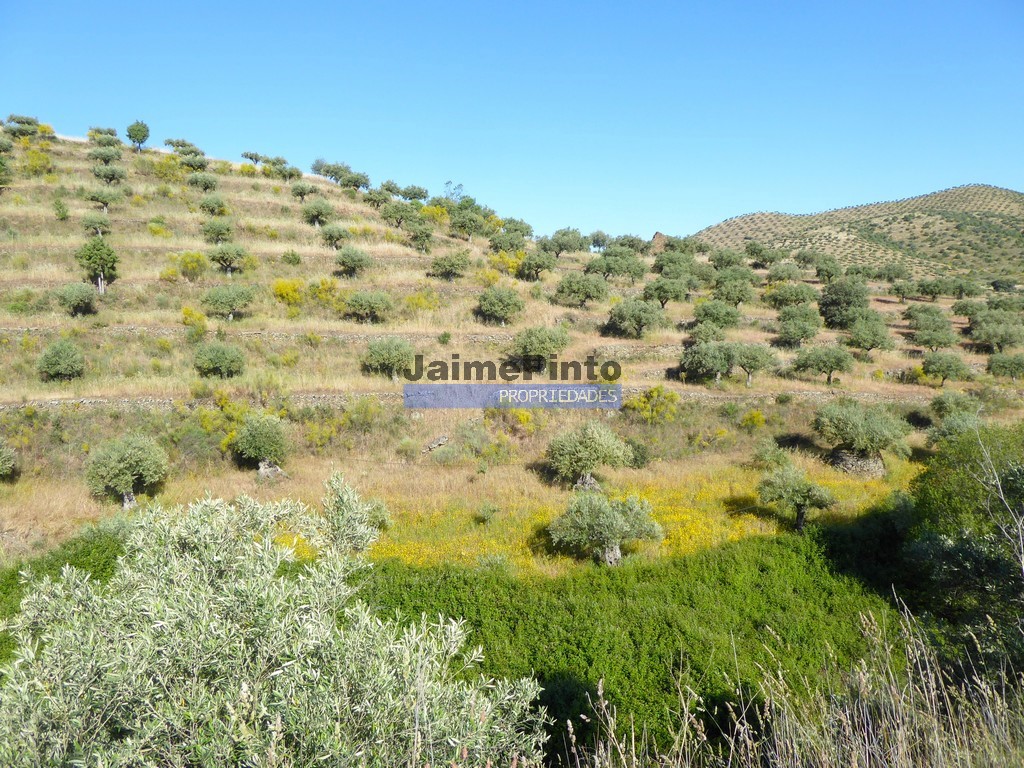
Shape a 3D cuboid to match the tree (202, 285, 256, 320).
[{"bbox_3d":[-19.621,-5.621,51.000,3.610,2.430,3.430,0,3,0],"label":"tree"}]

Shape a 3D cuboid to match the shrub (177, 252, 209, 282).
[{"bbox_3d":[-26.661,-9.893,62.000,2.360,2.600,2.240,-2,5,-23],"label":"shrub"}]

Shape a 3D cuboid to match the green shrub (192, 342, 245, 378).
[{"bbox_3d":[-21.396,-1.716,54.000,3.720,2.630,3.540,0,2,0],"label":"green shrub"}]

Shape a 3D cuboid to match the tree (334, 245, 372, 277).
[{"bbox_3d":[-13.247,-10.229,62.000,3.010,2.770,2.860,-1,5,-12],"label":"tree"}]

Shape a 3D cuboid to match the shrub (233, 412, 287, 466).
[{"bbox_3d":[-13.658,3.110,40.000,2.860,3.140,2.720,0,1,0],"label":"shrub"}]

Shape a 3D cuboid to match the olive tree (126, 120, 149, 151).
[{"bbox_3d":[-49.629,-32.799,98.000,2.860,4.240,2.710,0,1,0],"label":"olive tree"}]

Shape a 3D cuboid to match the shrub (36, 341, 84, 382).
[{"bbox_3d":[-32.933,-1.680,54.000,3.430,2.990,3.260,0,2,0],"label":"shrub"}]

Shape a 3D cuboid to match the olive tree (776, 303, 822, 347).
[{"bbox_3d":[21.420,-4.425,55.000,3.250,3.270,3.080,2,5,21],"label":"olive tree"}]

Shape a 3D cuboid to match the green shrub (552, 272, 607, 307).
[{"bbox_3d":[5.874,-7.902,62.500,4.390,3.040,4.180,0,2,0],"label":"green shrub"}]

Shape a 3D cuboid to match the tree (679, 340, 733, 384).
[{"bbox_3d":[12.293,-1.415,46.500,3.290,2.590,3.130,0,3,0],"label":"tree"}]

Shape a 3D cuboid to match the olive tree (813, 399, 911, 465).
[{"bbox_3d":[16.778,2.376,35.500,4.610,3.360,3.920,0,1,0],"label":"olive tree"}]

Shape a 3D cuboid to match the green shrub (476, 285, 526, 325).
[{"bbox_3d":[-0.793,-5.483,51.000,3.210,2.700,3.050,0,3,0],"label":"green shrub"}]

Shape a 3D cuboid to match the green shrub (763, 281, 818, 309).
[{"bbox_3d":[22.596,-7.262,60.000,4.410,2.230,4.190,0,3,0],"label":"green shrub"}]

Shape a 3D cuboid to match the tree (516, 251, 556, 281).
[{"bbox_3d":[2.187,-10.576,66.000,3.460,2.620,3.290,0,3,0],"label":"tree"}]

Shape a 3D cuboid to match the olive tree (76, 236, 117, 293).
[{"bbox_3d":[-37.319,-10.746,66.500,3.870,5.040,3.670,0,2,0],"label":"olive tree"}]

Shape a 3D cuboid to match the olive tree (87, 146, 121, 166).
[{"bbox_3d":[-46.839,-26.092,85.000,3.790,2.410,3.600,-3,6,-28],"label":"olive tree"}]

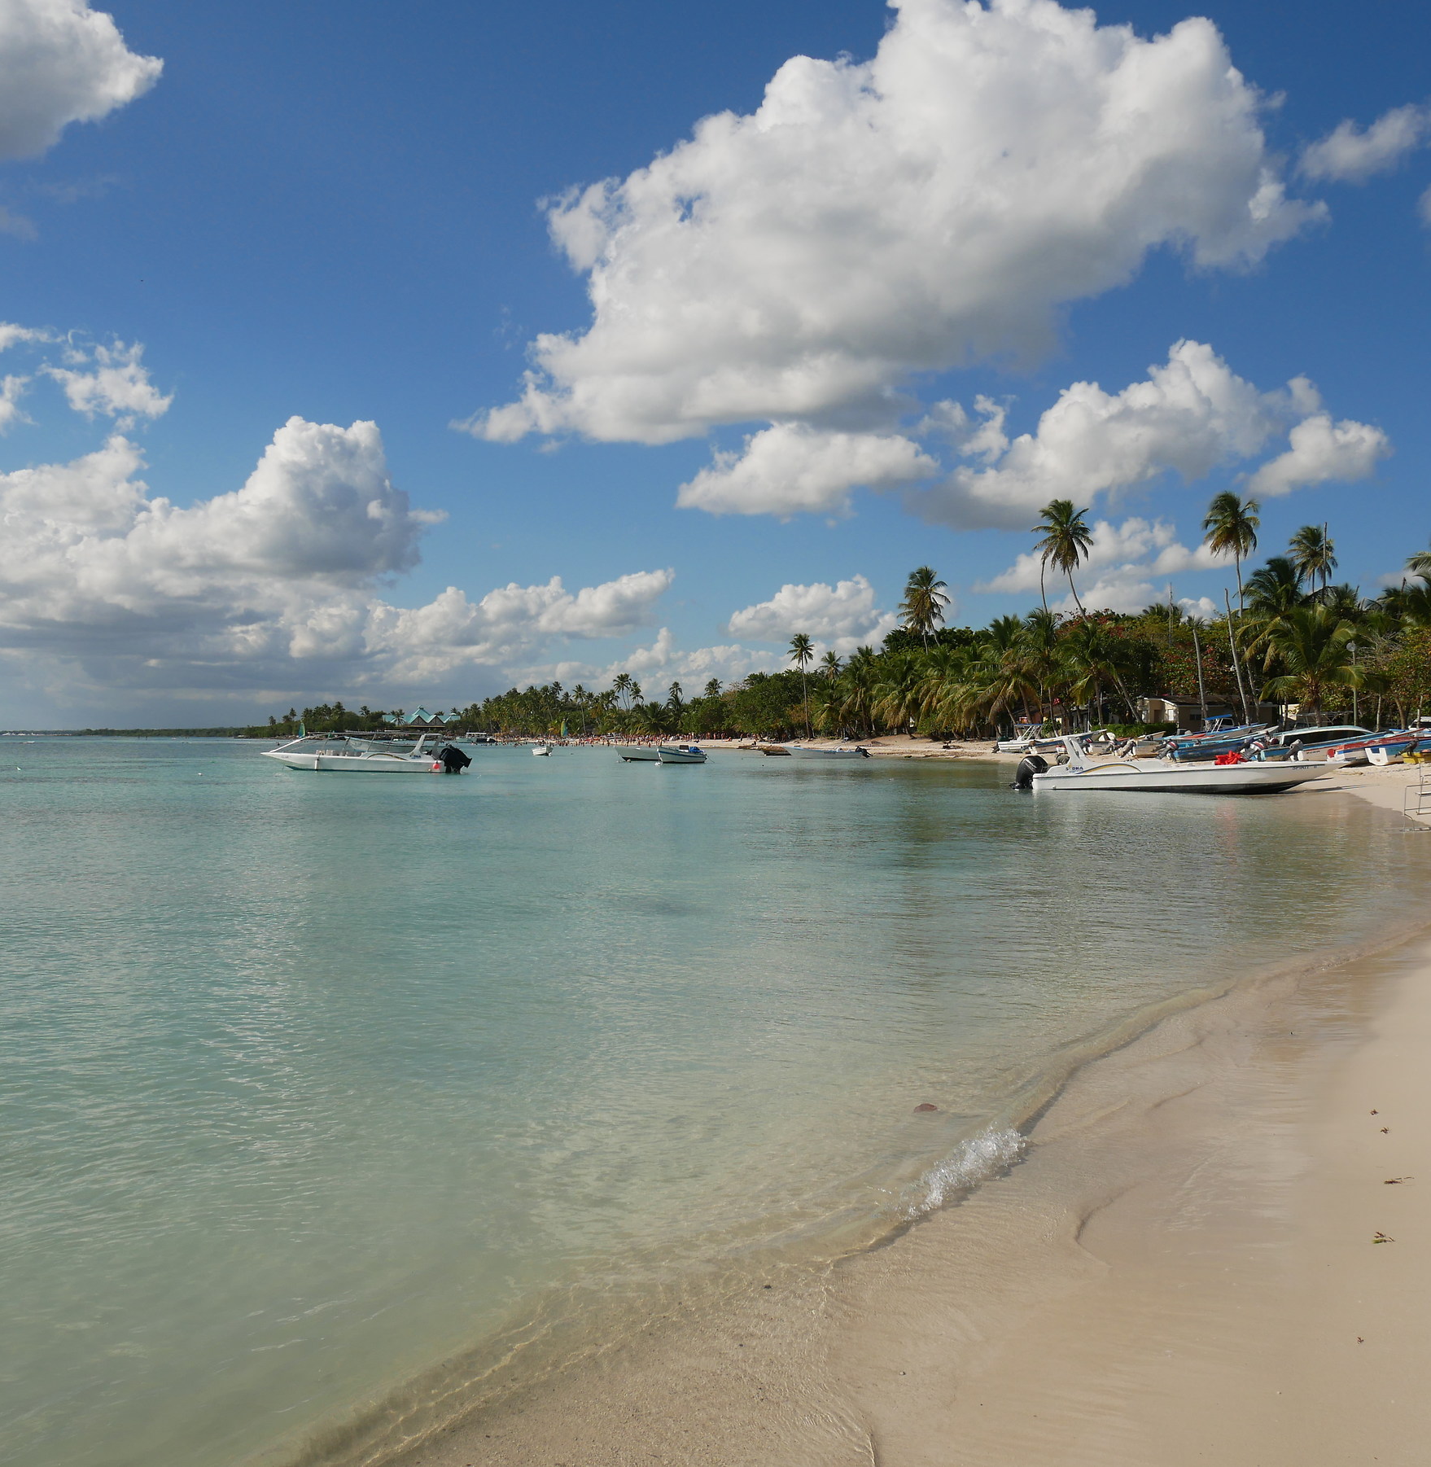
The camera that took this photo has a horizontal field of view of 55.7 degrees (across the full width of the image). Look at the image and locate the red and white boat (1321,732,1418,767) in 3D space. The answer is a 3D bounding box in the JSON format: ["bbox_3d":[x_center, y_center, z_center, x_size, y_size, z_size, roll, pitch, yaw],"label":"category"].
[{"bbox_3d":[23.000,0.580,47.200,4.700,0.850,1.500,-5,2,-18],"label":"red and white boat"}]

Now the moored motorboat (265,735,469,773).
[{"bbox_3d":[-14.850,0.850,56.400,9.300,1.700,2.100,0,0,18],"label":"moored motorboat"}]

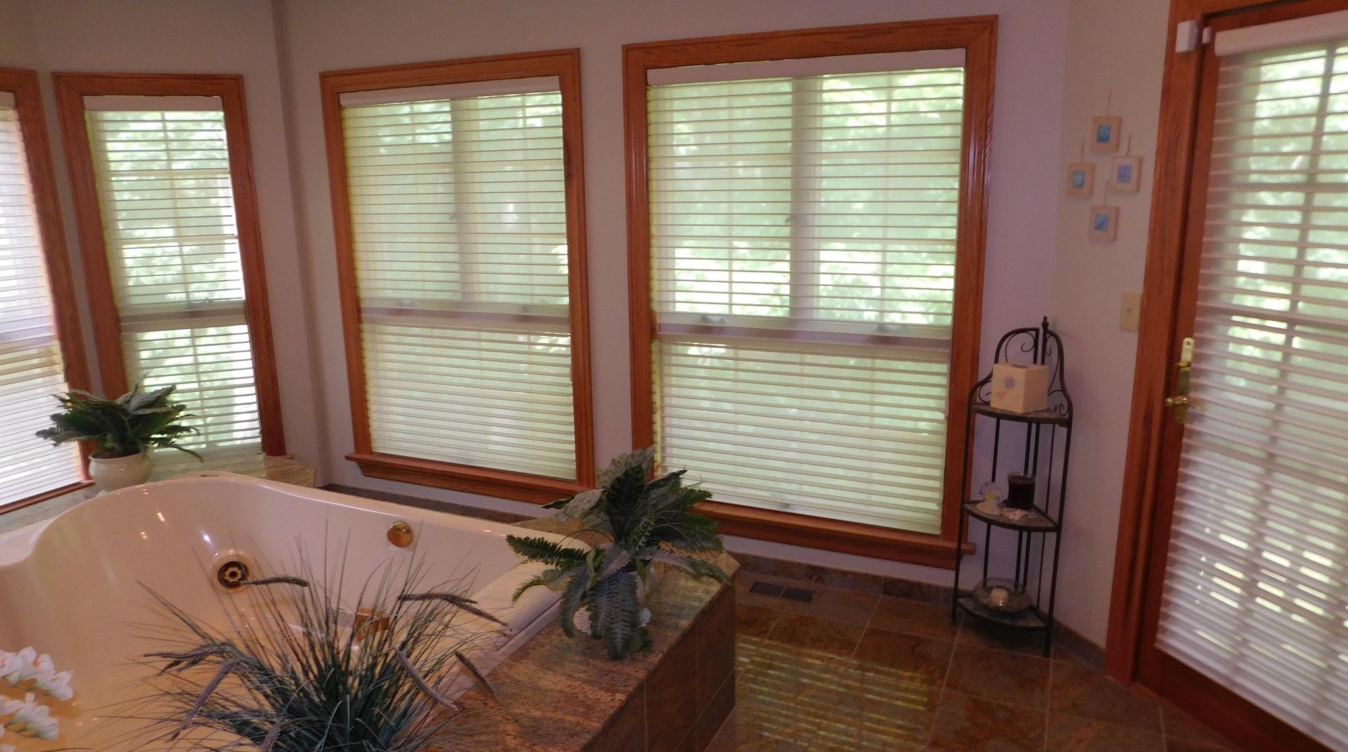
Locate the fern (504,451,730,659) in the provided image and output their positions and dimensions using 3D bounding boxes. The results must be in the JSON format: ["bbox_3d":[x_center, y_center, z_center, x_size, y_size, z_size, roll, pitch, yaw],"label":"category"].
[{"bbox_3d":[-0.160,0.425,2.307,0.553,0.412,0.523,-2,13,-4],"label":"fern"}]

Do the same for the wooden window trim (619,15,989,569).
[{"bbox_3d":[0.437,-0.273,3.343,1.382,1.899,0.121,5,14,24],"label":"wooden window trim"}]

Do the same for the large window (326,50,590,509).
[{"bbox_3d":[-0.976,-0.380,3.952,1.392,1.899,0.101,5,14,24],"label":"large window"}]

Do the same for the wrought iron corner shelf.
[{"bbox_3d":[1.146,0.370,3.021,0.251,1.111,0.352,-13,17,-42],"label":"wrought iron corner shelf"}]

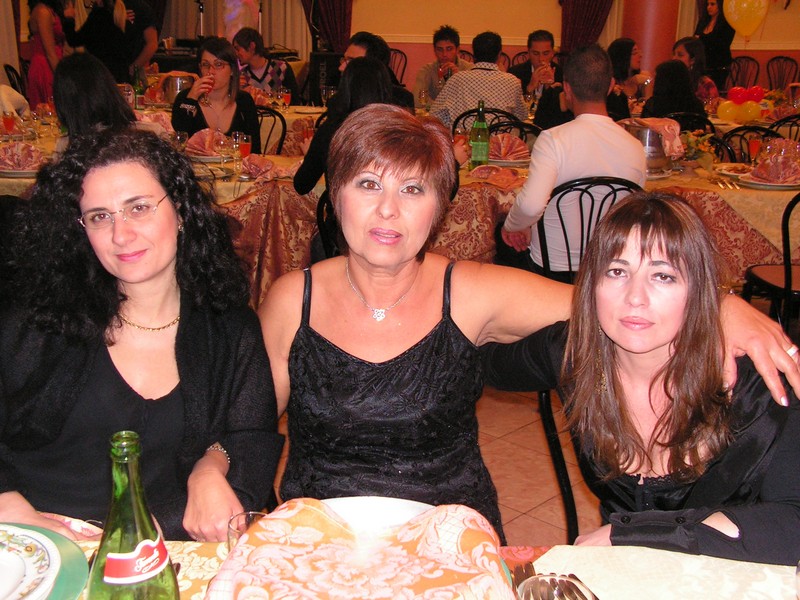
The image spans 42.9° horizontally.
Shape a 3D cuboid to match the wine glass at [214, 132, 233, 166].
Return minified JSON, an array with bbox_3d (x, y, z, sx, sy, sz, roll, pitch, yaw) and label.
[{"bbox_3d":[-0.779,-0.665,4.490,0.073,0.140,0.073,2,16,0],"label":"wine glass"}]

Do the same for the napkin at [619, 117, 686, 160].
[{"bbox_3d":[1.081,-0.699,4.373,0.280,0.160,0.190,1,16,0],"label":"napkin"}]

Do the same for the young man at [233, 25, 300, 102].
[{"bbox_3d":[-0.970,-1.266,7.201,0.520,1.290,0.720,5,16,15],"label":"young man"}]

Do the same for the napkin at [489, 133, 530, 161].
[{"bbox_3d":[0.498,-0.694,4.628,0.190,0.115,0.080,1,16,0],"label":"napkin"}]

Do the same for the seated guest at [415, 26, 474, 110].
[{"bbox_3d":[0.300,-1.239,7.095,0.520,1.320,0.720,2,16,6],"label":"seated guest"}]

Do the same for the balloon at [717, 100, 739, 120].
[{"bbox_3d":[2.114,-1.217,6.559,0.140,0.135,0.140,1,16,0],"label":"balloon"}]

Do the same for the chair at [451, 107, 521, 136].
[{"bbox_3d":[0.494,-0.653,5.814,0.420,0.900,0.500,2,16,4],"label":"chair"}]

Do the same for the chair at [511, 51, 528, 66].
[{"bbox_3d":[1.592,-2.627,12.782,0.420,0.900,0.480,2,16,6],"label":"chair"}]

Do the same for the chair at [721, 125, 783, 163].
[{"bbox_3d":[1.895,-0.447,5.386,0.420,0.890,0.480,2,16,0],"label":"chair"}]

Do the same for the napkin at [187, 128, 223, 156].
[{"bbox_3d":[-0.870,-0.708,4.571,0.195,0.122,0.090,2,16,0],"label":"napkin"}]

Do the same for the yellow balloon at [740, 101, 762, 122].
[{"bbox_3d":[2.260,-1.217,6.558,0.140,0.135,0.140,1,16,0],"label":"yellow balloon"}]

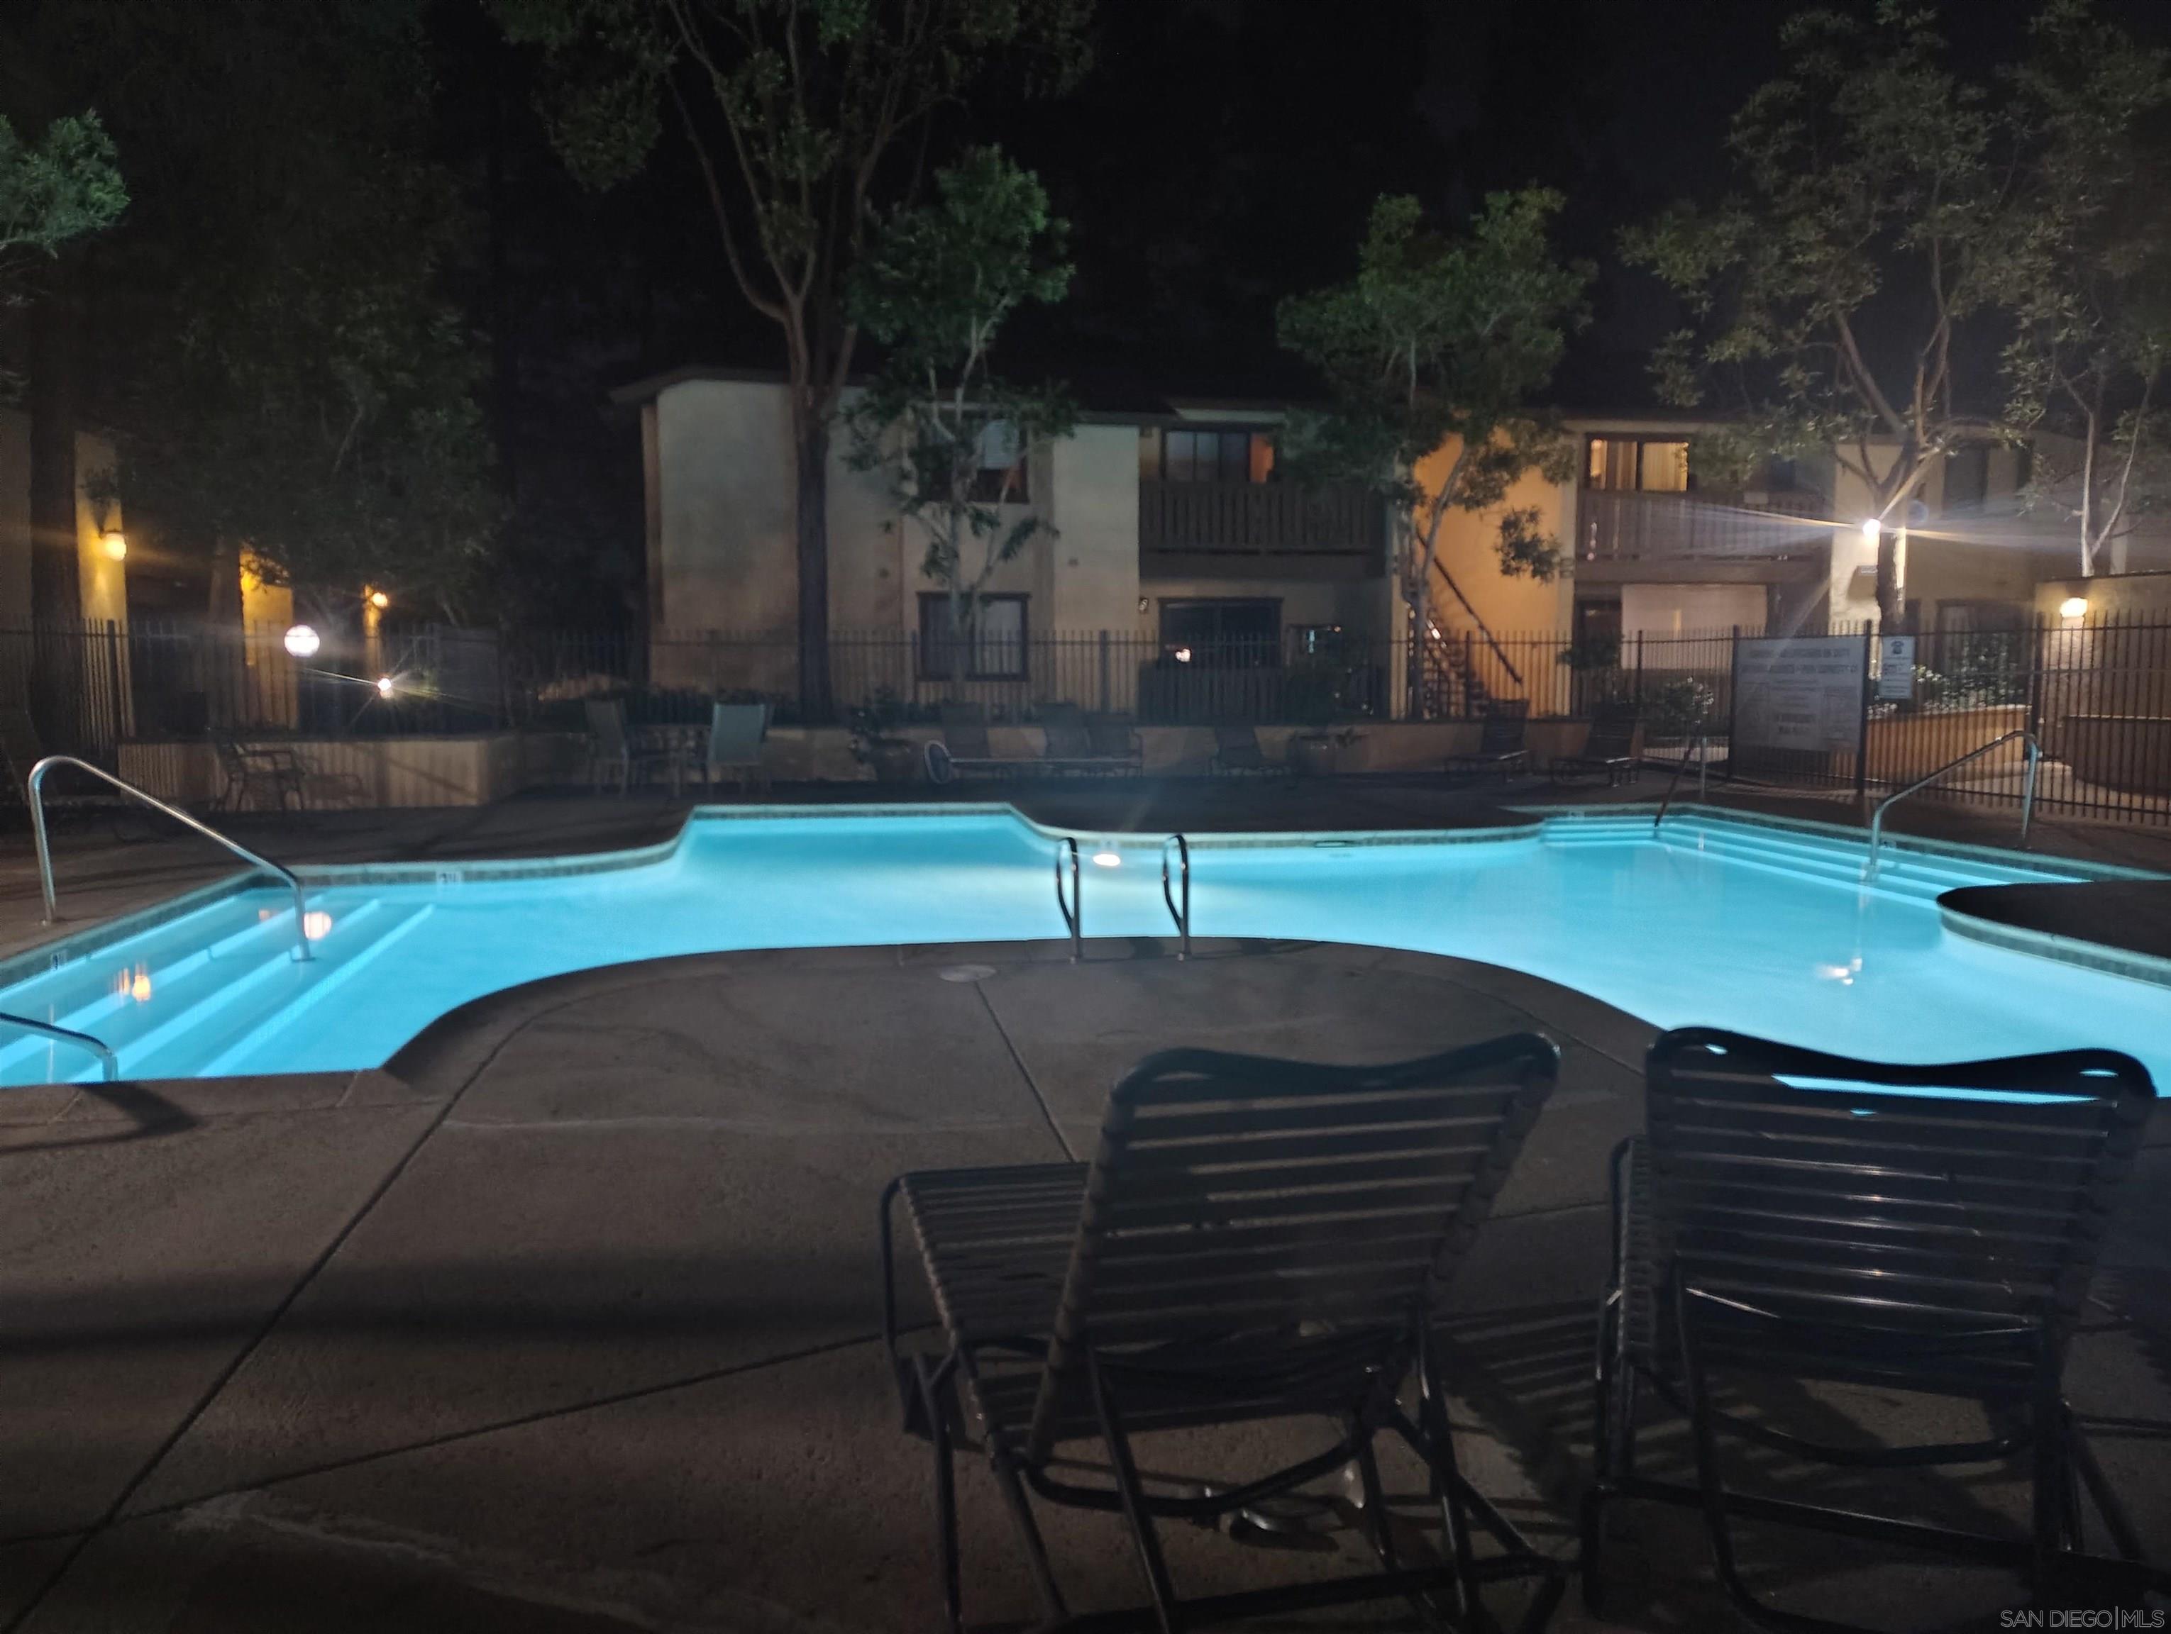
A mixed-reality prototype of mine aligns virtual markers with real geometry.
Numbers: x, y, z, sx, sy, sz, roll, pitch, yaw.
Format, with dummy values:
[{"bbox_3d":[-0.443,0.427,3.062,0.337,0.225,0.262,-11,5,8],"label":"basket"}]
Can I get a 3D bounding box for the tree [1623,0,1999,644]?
[{"bbox_3d":[9.535,-5.762,19.755,4.855,9.409,4.655,0,5,0],"label":"tree"}]

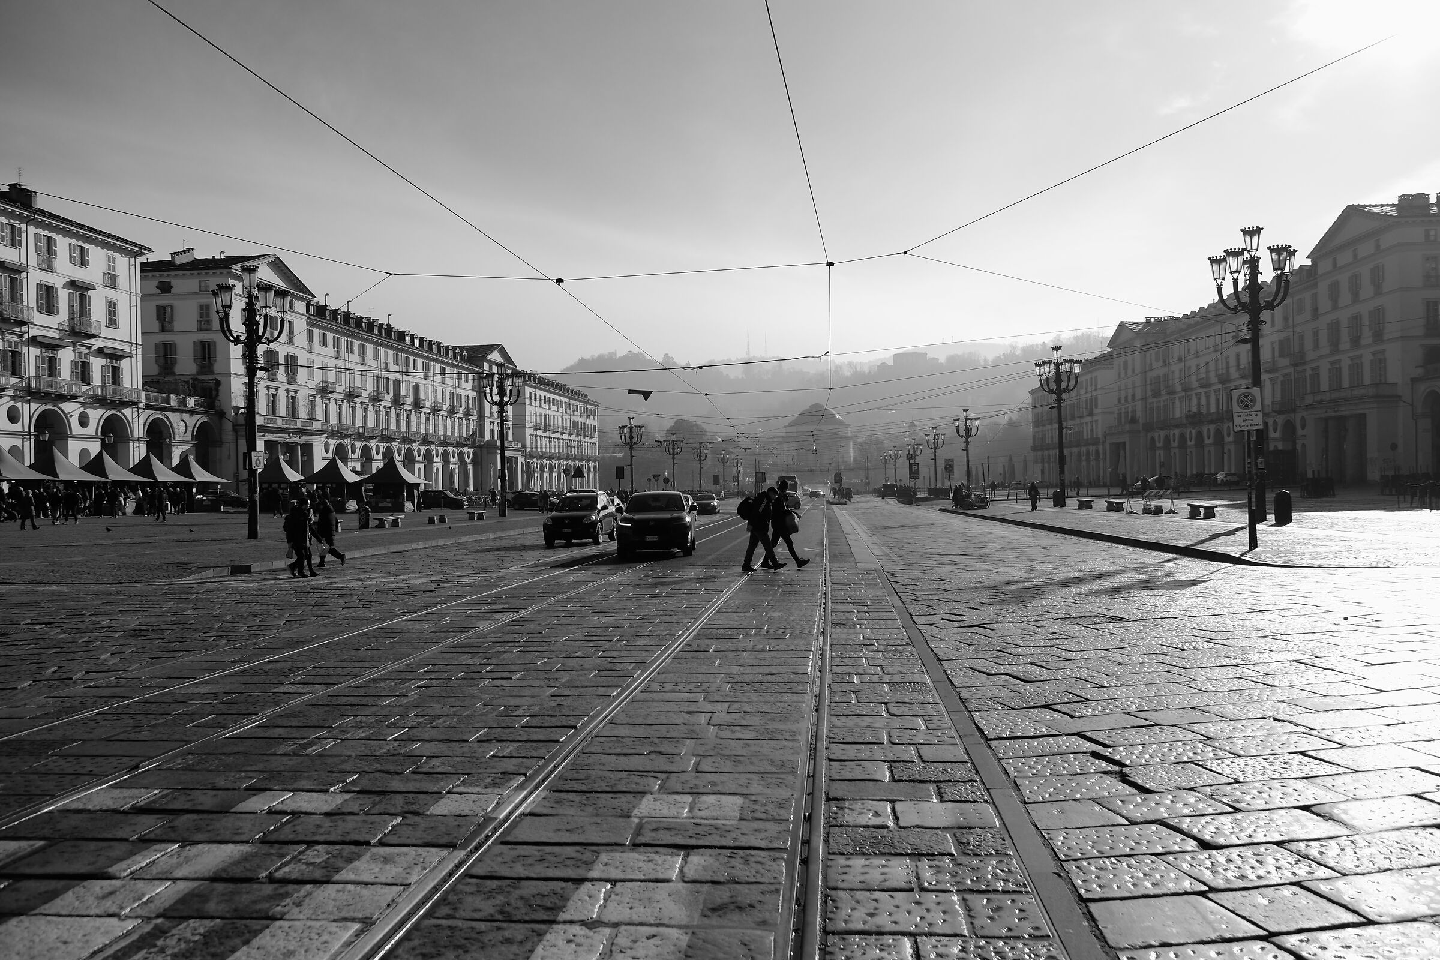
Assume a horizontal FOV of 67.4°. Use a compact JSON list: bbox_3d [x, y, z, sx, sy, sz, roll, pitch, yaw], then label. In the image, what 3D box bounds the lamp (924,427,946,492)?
[{"bbox_3d":[28.329,-2.146,142.000,2.800,9.700,2.800,-1,0,6],"label":"lamp"}]

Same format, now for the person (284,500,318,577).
[{"bbox_3d":[-8.654,1.197,22.300,0.640,1.620,0.550,-1,0,6],"label":"person"}]

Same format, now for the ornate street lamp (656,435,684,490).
[{"bbox_3d":[-6.624,-1.669,157.000,2.900,9.900,2.900,-1,0,6],"label":"ornate street lamp"}]

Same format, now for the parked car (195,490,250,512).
[{"bbox_3d":[-40.567,1.614,88.000,4.300,1.470,1.790,-1,0,6],"label":"parked car"}]

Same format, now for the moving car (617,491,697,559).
[{"bbox_3d":[-1.560,1.110,27.900,1.880,1.610,4.450,-1,0,3],"label":"moving car"}]

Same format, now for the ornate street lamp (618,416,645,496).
[{"bbox_3d":[-9.246,-1.834,113.500,2.800,9.700,2.800,-1,0,6],"label":"ornate street lamp"}]

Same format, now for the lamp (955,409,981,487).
[{"bbox_3d":[25.475,-2.545,111.000,2.800,9.700,2.800,-1,0,6],"label":"lamp"}]

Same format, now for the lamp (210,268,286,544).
[{"bbox_3d":[-16.685,-2.769,38.500,2.800,9.700,2.800,-1,0,6],"label":"lamp"}]

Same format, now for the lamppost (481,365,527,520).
[{"bbox_3d":[-13.762,-2.495,68.200,2.800,9.700,2.800,-1,0,6],"label":"lamppost"}]

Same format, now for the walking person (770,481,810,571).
[{"bbox_3d":[1.360,0.885,21.400,0.750,1.750,0.600,-1,0,6],"label":"walking person"}]

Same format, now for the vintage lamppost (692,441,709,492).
[{"bbox_3d":[-3.154,-1.172,173.000,2.800,9.700,2.800,-1,0,6],"label":"vintage lamppost"}]

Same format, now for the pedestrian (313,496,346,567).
[{"bbox_3d":[-9.037,1.199,25.000,0.720,1.650,0.550,-1,0,3],"label":"pedestrian"}]

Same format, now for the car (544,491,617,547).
[{"bbox_3d":[-4.353,1.160,34.009,1.790,1.670,4.350,-1,-1,4],"label":"car"}]

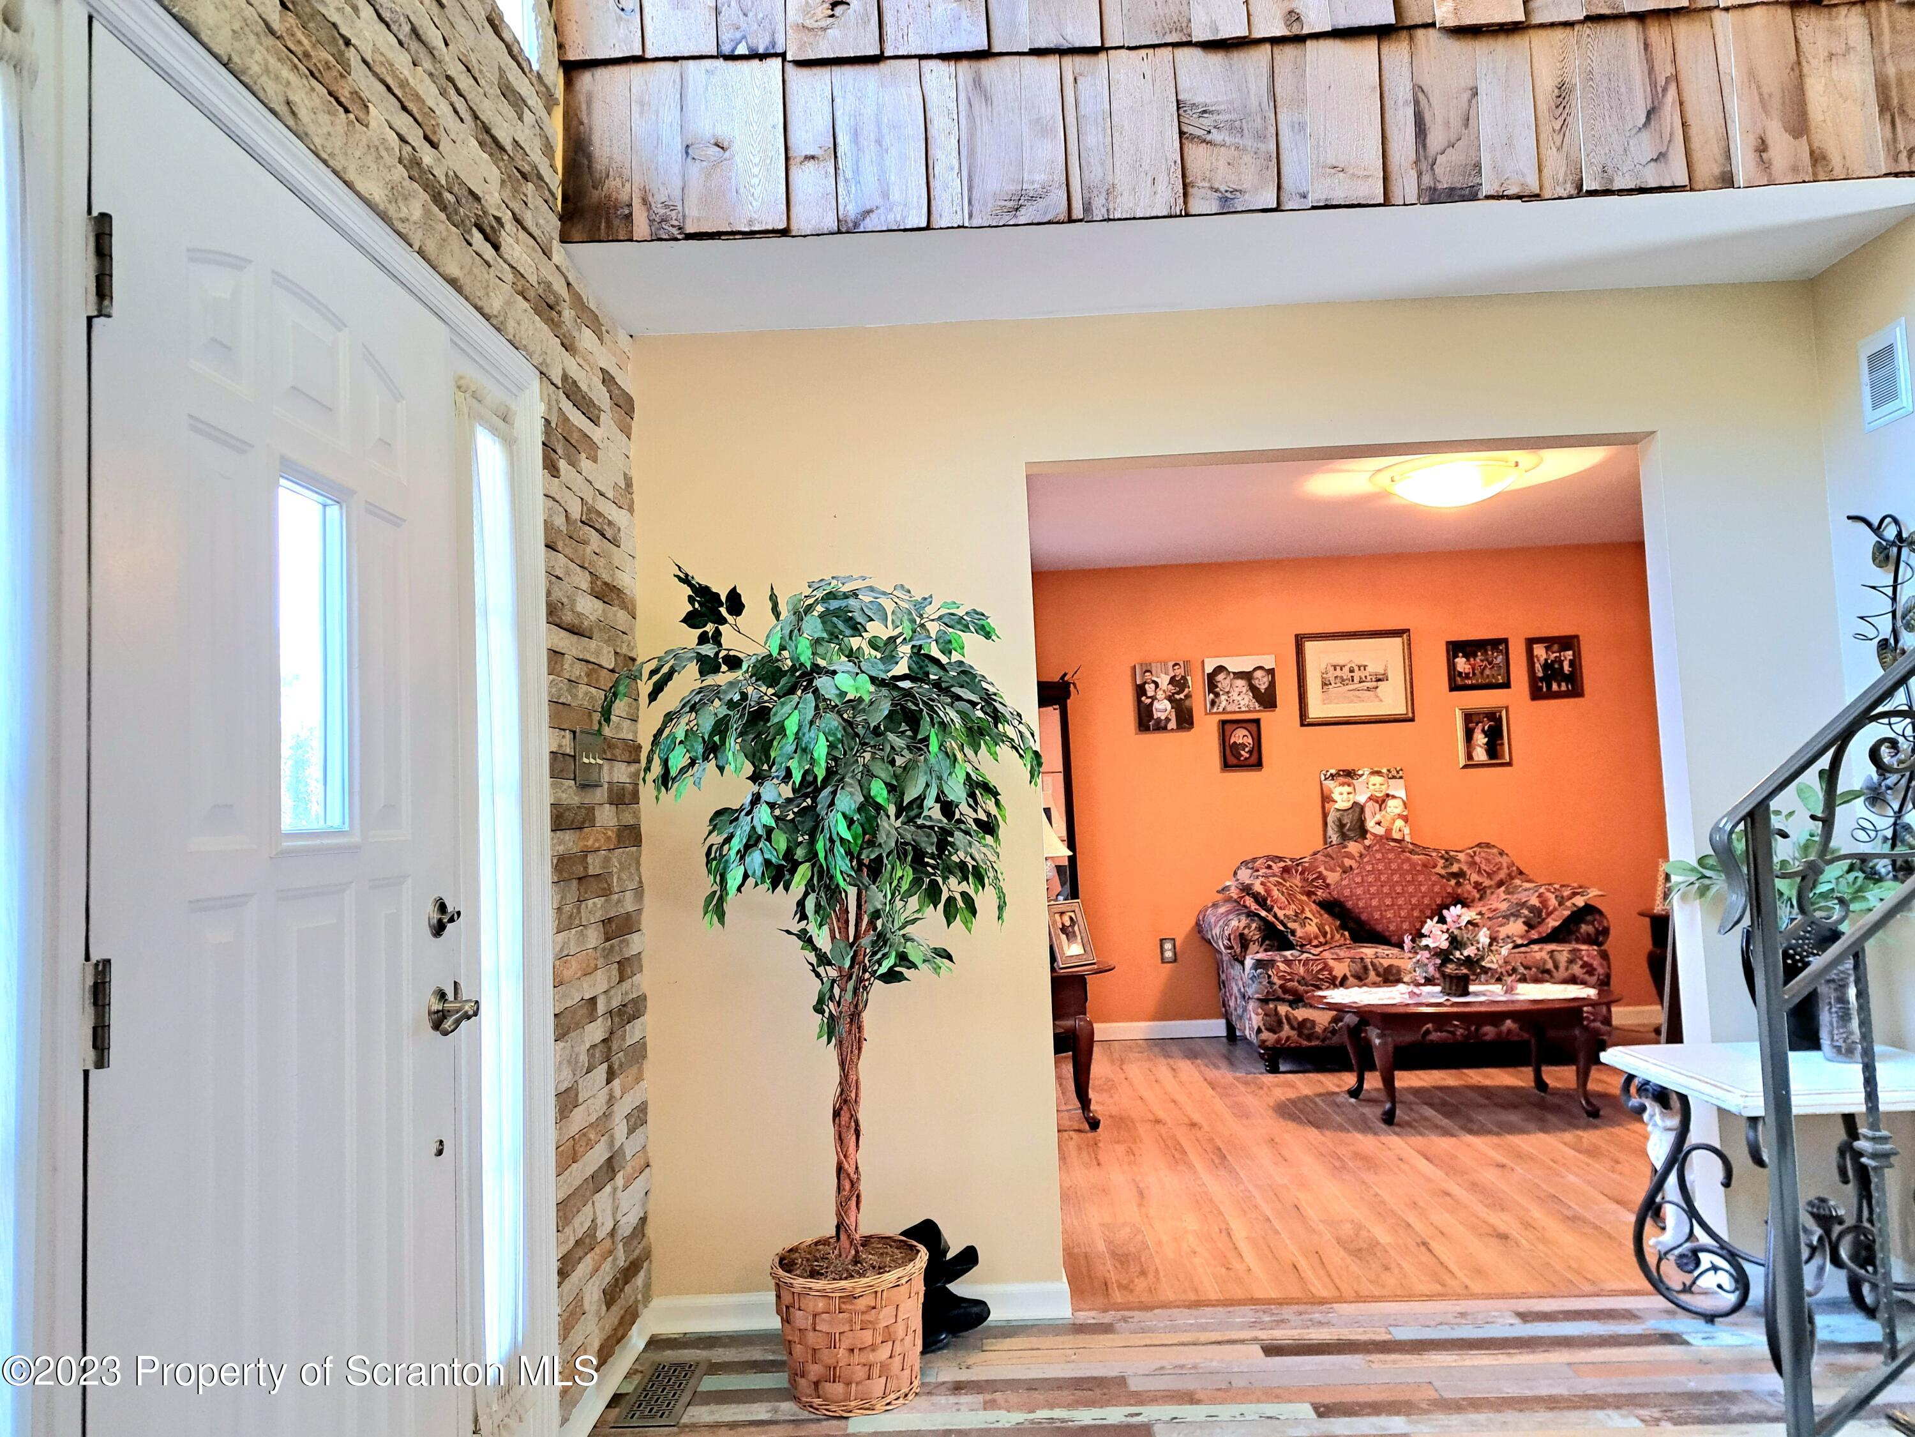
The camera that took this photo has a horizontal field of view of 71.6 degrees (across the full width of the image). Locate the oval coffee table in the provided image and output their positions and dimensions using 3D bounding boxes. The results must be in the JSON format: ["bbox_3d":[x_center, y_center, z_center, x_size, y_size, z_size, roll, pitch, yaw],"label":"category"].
[{"bbox_3d":[1.942,1.276,5.073,1.170,0.420,0.660,-2,-4,1],"label":"oval coffee table"}]

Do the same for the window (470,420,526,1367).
[{"bbox_3d":[-0.852,0.308,2.452,0.040,1.680,0.190,-2,-4,2],"label":"window"}]

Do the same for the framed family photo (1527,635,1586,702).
[{"bbox_3d":[3.052,-0.256,6.790,0.272,0.317,0.025,-2,-4,2],"label":"framed family photo"}]

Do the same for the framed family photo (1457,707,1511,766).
[{"bbox_3d":[2.687,0.096,6.778,0.263,0.309,0.025,-2,-4,2],"label":"framed family photo"}]

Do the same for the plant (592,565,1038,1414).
[{"bbox_3d":[-0.274,0.544,2.830,0.920,1.750,0.820,-2,-4,2],"label":"plant"}]

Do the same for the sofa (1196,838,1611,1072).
[{"bbox_3d":[2.058,1.072,6.267,1.760,0.980,0.910,-2,-4,1],"label":"sofa"}]

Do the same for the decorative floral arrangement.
[{"bbox_3d":[1.932,0.897,5.159,0.390,0.350,0.360,-2,-4,1],"label":"decorative floral arrangement"}]

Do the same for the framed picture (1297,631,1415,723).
[{"bbox_3d":[2.039,-0.205,6.814,0.582,0.476,0.030,-2,-4,2],"label":"framed picture"}]

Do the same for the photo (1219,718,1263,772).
[{"bbox_3d":[1.471,0.134,6.859,0.203,0.254,0.025,-2,-4,1],"label":"photo"}]

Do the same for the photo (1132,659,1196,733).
[{"bbox_3d":[1.067,-0.109,6.836,0.286,0.351,0.033,-2,-4,2],"label":"photo"}]

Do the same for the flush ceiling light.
[{"bbox_3d":[1.856,-0.881,4.968,0.625,0.165,0.625,-2,-4,1],"label":"flush ceiling light"}]

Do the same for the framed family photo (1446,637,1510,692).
[{"bbox_3d":[2.668,-0.271,6.802,0.312,0.261,0.025,-2,-4,2],"label":"framed family photo"}]

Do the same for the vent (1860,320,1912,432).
[{"bbox_3d":[2.097,-0.773,3.009,0.018,0.213,0.155,-2,-4,2],"label":"vent"}]

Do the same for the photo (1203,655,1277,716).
[{"bbox_3d":[1.469,-0.177,6.877,0.356,0.280,0.030,-2,-4,1],"label":"photo"}]

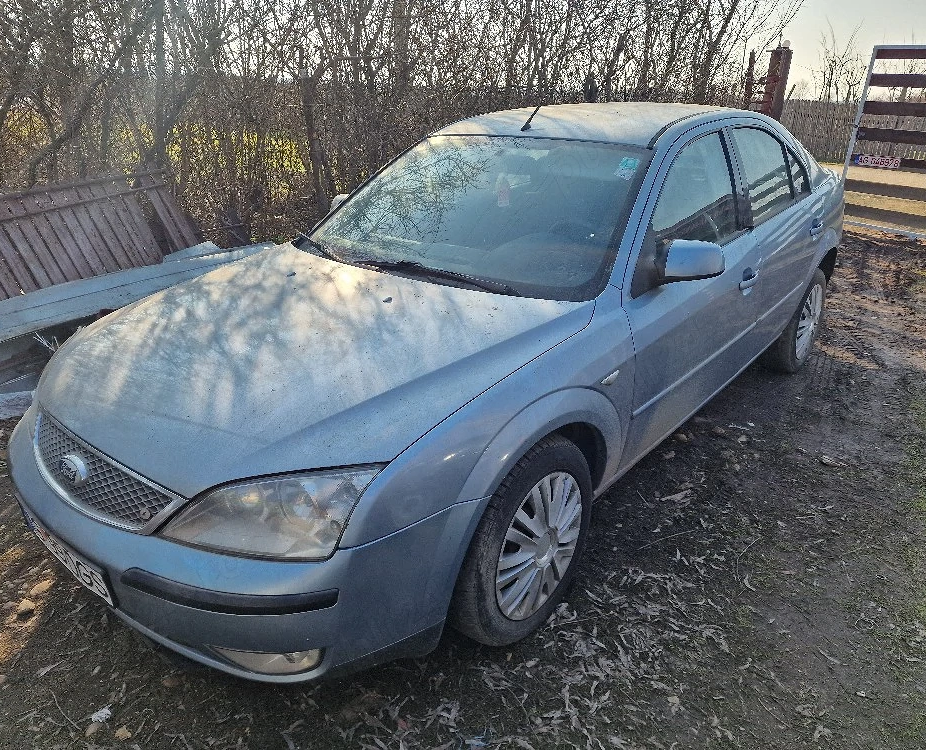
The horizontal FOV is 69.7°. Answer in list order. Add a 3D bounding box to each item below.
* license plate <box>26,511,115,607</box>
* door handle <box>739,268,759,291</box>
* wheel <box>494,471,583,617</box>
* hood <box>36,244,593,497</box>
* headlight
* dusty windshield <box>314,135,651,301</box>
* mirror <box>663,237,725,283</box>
[{"bbox_3d":[-1.037,0.445,1.713,0.520,0.110,0.025,18,28,37],"label":"license plate"},{"bbox_3d":[1.167,-0.392,2.696,0.055,0.050,0.215,18,28,37],"label":"door handle"},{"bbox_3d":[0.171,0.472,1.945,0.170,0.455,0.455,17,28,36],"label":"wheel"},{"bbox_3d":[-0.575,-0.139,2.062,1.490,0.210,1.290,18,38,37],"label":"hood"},{"bbox_3d":[-0.421,0.278,1.508,0.490,0.195,0.220,6,23,14],"label":"headlight"},{"bbox_3d":[-0.006,-0.659,2.574,1.460,0.170,0.910,18,58,37],"label":"dusty windshield"},{"bbox_3d":[0.759,-0.371,2.179,0.205,0.145,0.125,18,28,37],"label":"mirror"}]

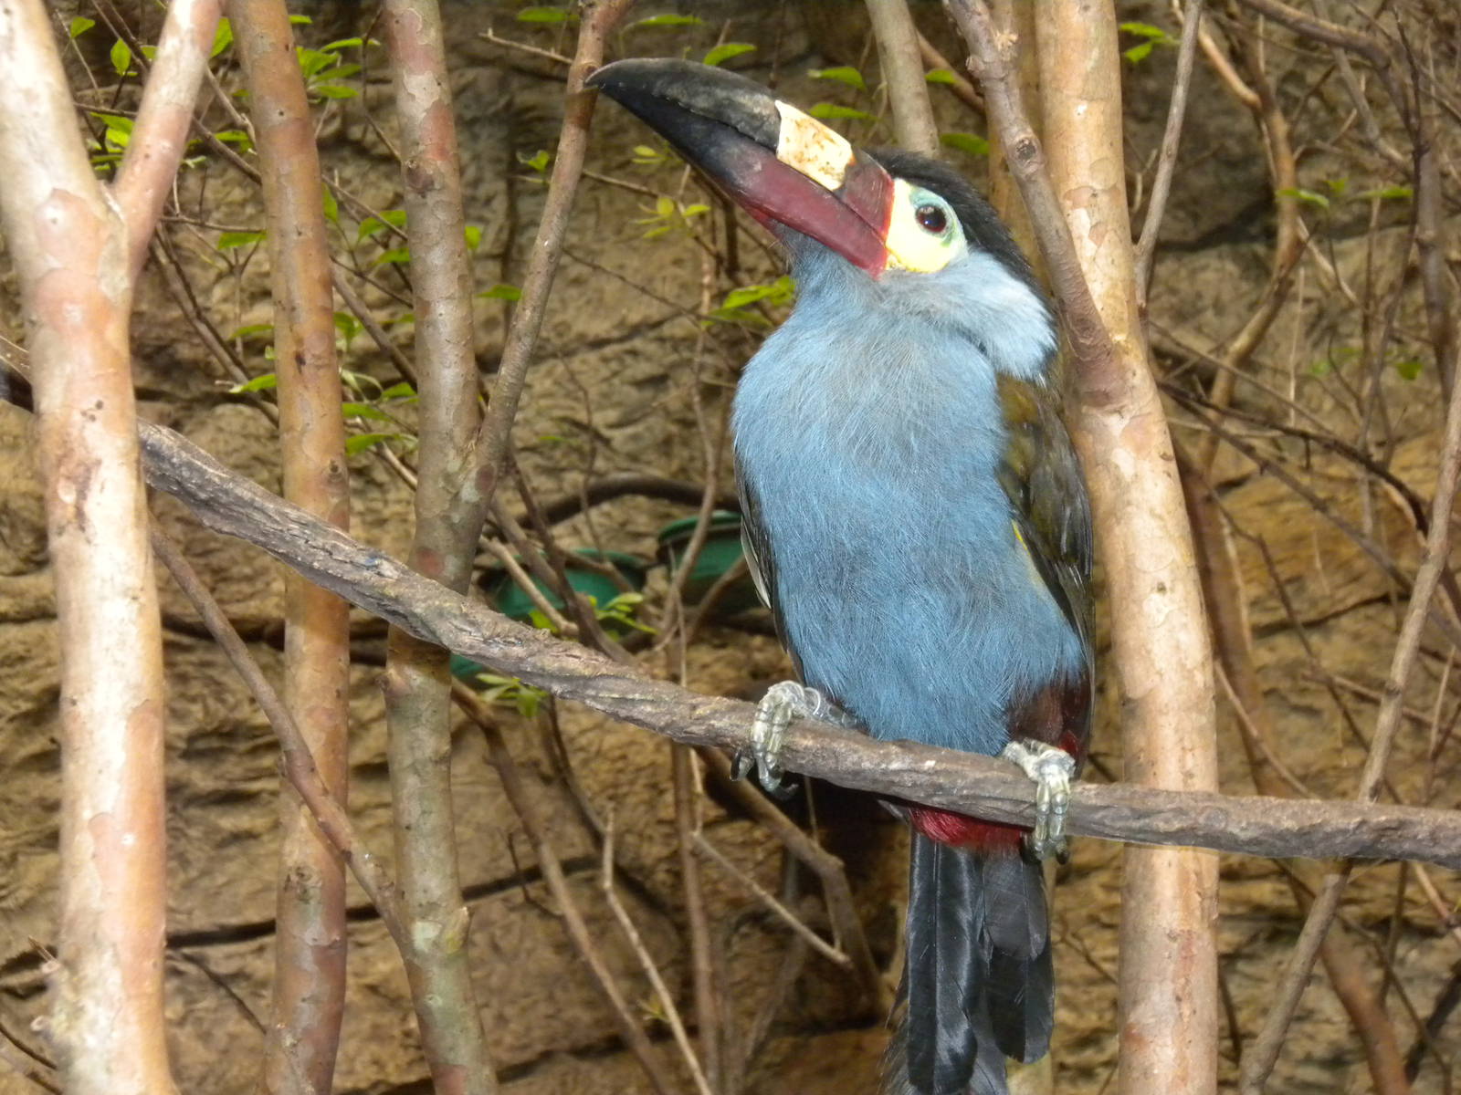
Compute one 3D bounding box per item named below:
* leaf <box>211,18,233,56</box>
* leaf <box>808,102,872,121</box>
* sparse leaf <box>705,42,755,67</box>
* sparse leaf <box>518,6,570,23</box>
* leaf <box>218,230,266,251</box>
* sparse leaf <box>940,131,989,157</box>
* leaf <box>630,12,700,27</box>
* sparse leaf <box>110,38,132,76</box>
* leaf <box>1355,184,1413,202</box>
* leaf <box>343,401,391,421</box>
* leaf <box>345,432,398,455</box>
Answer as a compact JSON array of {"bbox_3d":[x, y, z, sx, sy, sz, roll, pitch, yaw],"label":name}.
[{"bbox_3d":[-0.239,-0.239,1.680,0.012,0.018,0.007,-2,-2,0],"label":"leaf"},{"bbox_3d":[0.052,-0.207,1.700,0.030,0.008,0.013,5,-2,0],"label":"leaf"},{"bbox_3d":[-0.001,-0.237,1.720,0.026,0.009,0.013,-17,-2,0],"label":"sparse leaf"},{"bbox_3d":[-0.093,-0.265,1.780,0.027,0.008,0.013,-1,-2,0],"label":"sparse leaf"},{"bbox_3d":[-0.234,-0.147,1.720,0.025,0.009,0.012,-8,-2,0],"label":"leaf"},{"bbox_3d":[0.115,-0.197,1.750,0.026,0.010,0.013,12,-2,0],"label":"sparse leaf"},{"bbox_3d":[-0.032,-0.262,1.780,0.035,0.007,0.014,-1,-2,0],"label":"leaf"},{"bbox_3d":[-0.285,-0.230,1.680,0.011,0.018,0.006,-2,-2,0],"label":"sparse leaf"},{"bbox_3d":[0.355,-0.193,1.950,0.031,0.008,0.014,-3,-2,0],"label":"leaf"},{"bbox_3d":[-0.172,-0.064,1.680,0.025,0.007,0.012,11,-2,0],"label":"leaf"},{"bbox_3d":[-0.170,-0.048,1.680,0.028,0.009,0.013,-15,-2,0],"label":"leaf"}]

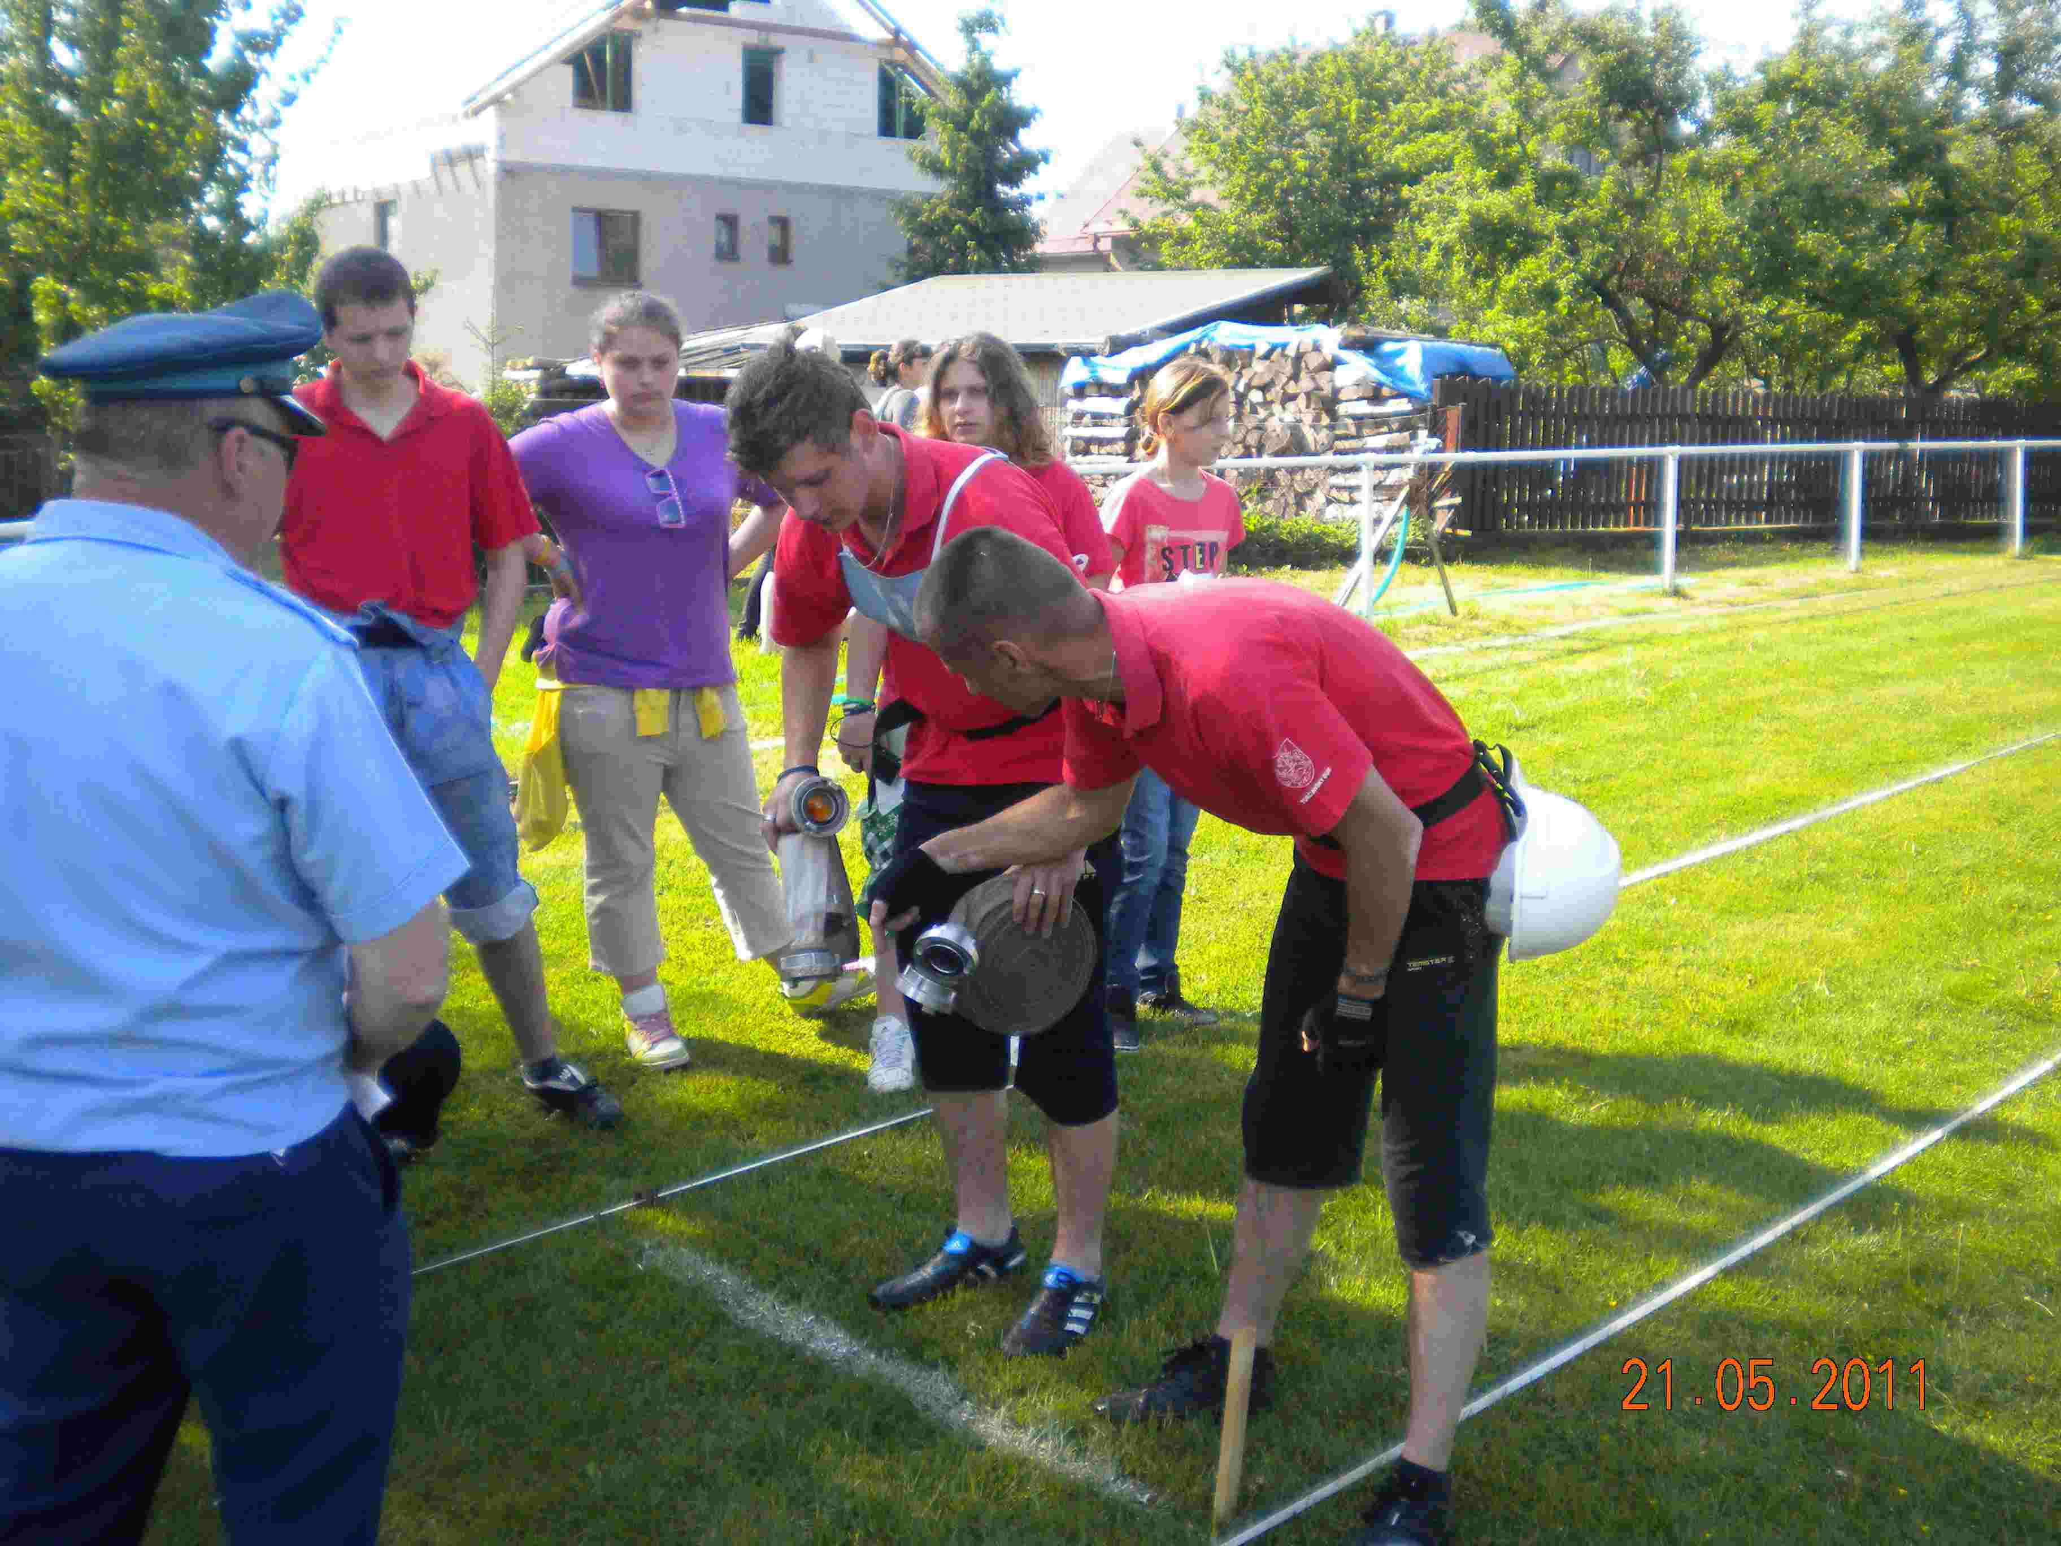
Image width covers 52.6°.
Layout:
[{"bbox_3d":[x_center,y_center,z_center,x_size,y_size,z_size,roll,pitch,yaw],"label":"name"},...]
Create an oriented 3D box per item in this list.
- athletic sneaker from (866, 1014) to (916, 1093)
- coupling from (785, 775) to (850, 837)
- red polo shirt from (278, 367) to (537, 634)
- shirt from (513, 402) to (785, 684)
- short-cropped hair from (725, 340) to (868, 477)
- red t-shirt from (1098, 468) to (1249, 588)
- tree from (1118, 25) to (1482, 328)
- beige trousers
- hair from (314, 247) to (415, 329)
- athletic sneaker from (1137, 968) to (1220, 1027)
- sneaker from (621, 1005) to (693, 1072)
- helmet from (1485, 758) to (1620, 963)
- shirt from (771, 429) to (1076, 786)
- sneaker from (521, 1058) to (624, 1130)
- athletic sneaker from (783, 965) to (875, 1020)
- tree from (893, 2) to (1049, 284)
[{"bbox_3d":[-0.304,0.613,4.542,0.098,0.110,0.260,0,11,0],"label":"athletic sneaker"},{"bbox_3d":[-0.312,0.050,3.090,0.092,0.092,0.070,-1,-1,-6],"label":"coupling"},{"bbox_3d":[-1.262,-0.543,4.120,0.540,0.540,0.280,-2,14,-12],"label":"red polo shirt"},{"bbox_3d":[-0.851,-0.510,4.600,0.585,0.620,0.290,-3,11,-18],"label":"shirt"},{"bbox_3d":[-0.324,-0.510,2.900,0.170,0.180,0.210,8,49,37],"label":"short-cropped hair"},{"bbox_3d":[0.323,-0.441,4.780,0.355,0.530,0.220,-2,11,-10],"label":"red t-shirt"},{"bbox_3d":[3.284,-6.469,25.498,4.230,5.220,4.019,0,11,0],"label":"tree"},{"bbox_3d":[-0.804,0.108,4.740,0.540,0.700,0.340,-4,11,-20],"label":"beige trousers"},{"bbox_3d":[-1.304,-0.938,4.080,0.180,0.190,0.210,-7,28,-34],"label":"hair"},{"bbox_3d":[0.357,0.535,4.980,0.240,0.100,0.090,7,13,32],"label":"athletic sneaker"},{"bbox_3d":[-0.845,0.576,4.731,0.100,0.110,0.250,-4,12,-20],"label":"sneaker"},{"bbox_3d":[0.710,0.119,2.830,0.175,0.275,0.220,1,11,6],"label":"helmet"},{"bbox_3d":[-0.137,-0.246,3.080,0.490,0.570,0.320,8,36,37],"label":"shirt"},{"bbox_3d":[-0.950,0.659,4.294,0.100,0.110,0.275,-10,15,-43],"label":"sneaker"},{"bbox_3d":[-0.482,0.526,5.000,0.250,0.110,0.100,-4,8,26],"label":"athletic sneaker"},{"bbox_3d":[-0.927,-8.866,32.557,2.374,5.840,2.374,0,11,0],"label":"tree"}]

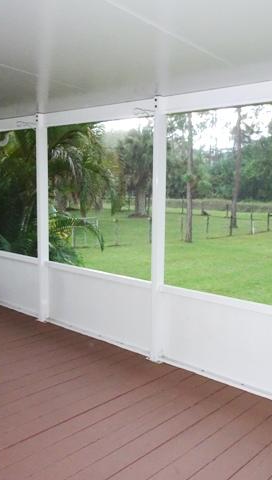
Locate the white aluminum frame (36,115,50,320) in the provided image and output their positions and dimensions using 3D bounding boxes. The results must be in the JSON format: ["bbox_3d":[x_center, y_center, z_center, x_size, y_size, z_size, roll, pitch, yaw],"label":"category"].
[{"bbox_3d":[-0.951,-0.214,4.564,0.051,2.114,0.102,7,9,42],"label":"white aluminum frame"}]

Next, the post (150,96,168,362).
[{"bbox_3d":[0.181,-0.057,3.534,0.051,2.087,0.102,7,9,42],"label":"post"}]

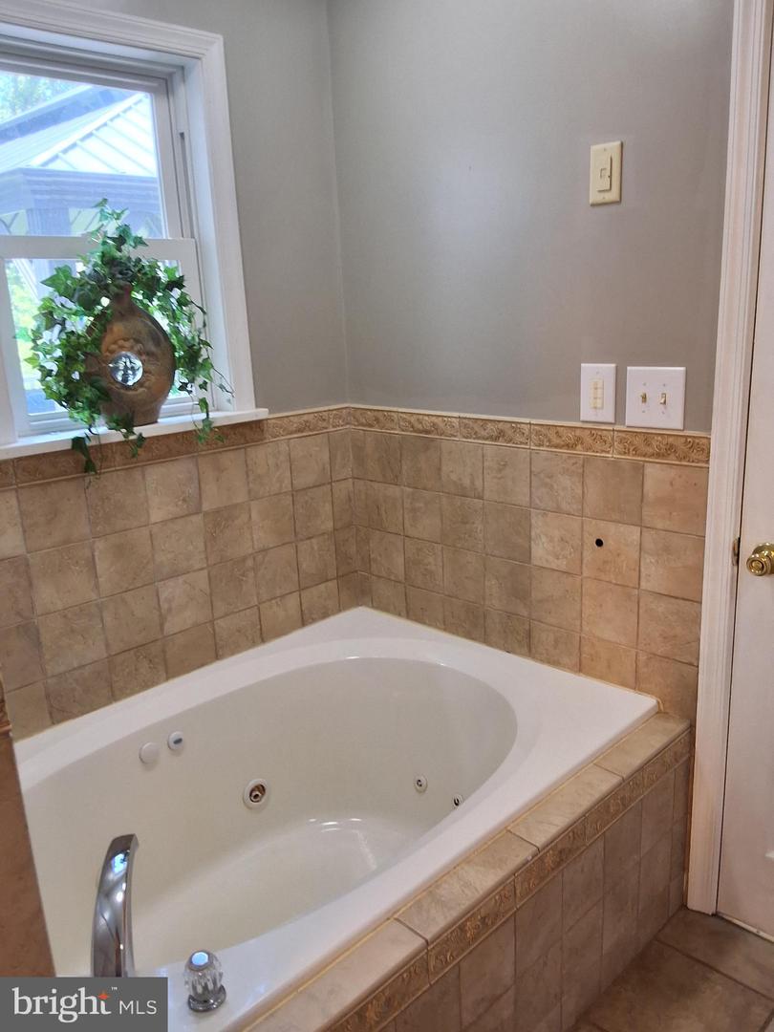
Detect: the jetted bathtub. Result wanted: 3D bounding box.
[{"bbox_3d":[-0.246,0.763,1.865,1.540,0.500,1.060,-16,20,-43],"label":"jetted bathtub"}]

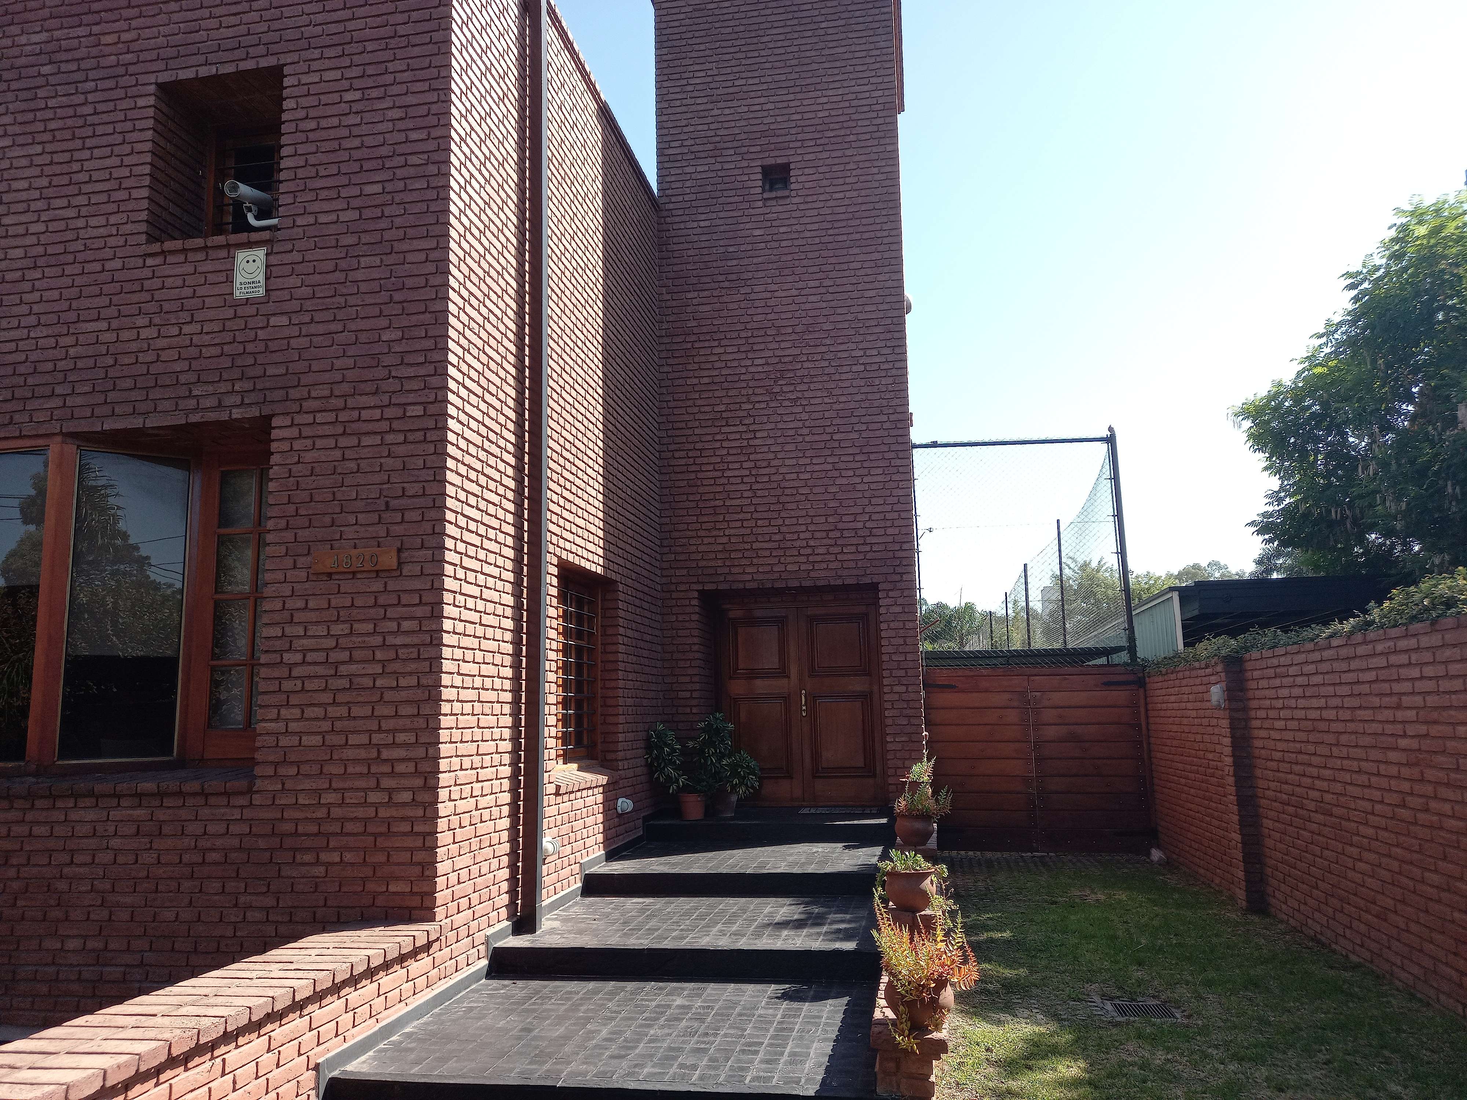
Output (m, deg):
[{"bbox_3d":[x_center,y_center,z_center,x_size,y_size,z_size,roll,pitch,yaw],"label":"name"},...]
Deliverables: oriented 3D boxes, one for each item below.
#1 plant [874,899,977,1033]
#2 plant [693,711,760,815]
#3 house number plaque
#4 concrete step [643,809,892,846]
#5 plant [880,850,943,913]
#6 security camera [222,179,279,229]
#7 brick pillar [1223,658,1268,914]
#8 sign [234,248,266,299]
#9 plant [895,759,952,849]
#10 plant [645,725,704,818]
[{"bbox_3d":[0.745,1.611,4.134,0.370,0.460,0.340,-3,-9,9],"label":"plant"},{"bbox_3d":[-0.074,2.020,10.044,0.600,0.970,0.550,-3,-9,9],"label":"plant"},{"bbox_3d":[-2.057,0.056,5.734,0.490,0.118,0.022,-3,-9,9],"label":"house number plaque"},{"bbox_3d":[0.385,2.542,9.820,2.180,0.165,1.450,-3,-9,9],"label":"concrete step"},{"bbox_3d":[0.969,1.781,5.763,0.320,0.330,0.300,-3,-9,9],"label":"plant"},{"bbox_3d":[-2.794,-2.018,6.277,0.270,0.280,0.330,-4,1,11],"label":"security camera"},{"bbox_3d":[4.129,1.893,8.674,0.170,2.030,0.270,-3,-9,9],"label":"brick pillar"},{"bbox_3d":[-2.799,-1.606,6.131,0.190,0.295,0.010,-3,-9,9],"label":"sign"},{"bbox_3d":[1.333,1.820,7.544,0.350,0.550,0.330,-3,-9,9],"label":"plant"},{"bbox_3d":[-0.529,2.049,9.861,0.500,0.880,0.480,-3,-9,9],"label":"plant"}]

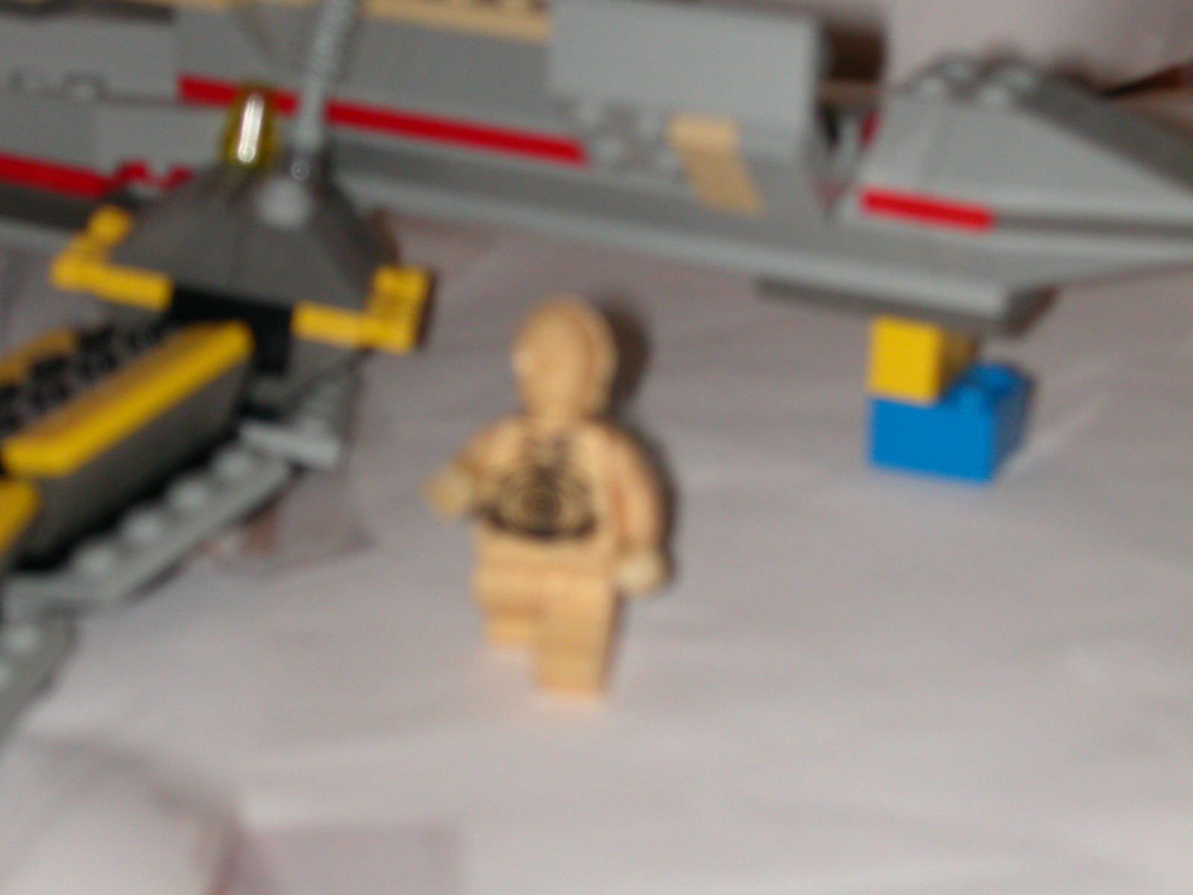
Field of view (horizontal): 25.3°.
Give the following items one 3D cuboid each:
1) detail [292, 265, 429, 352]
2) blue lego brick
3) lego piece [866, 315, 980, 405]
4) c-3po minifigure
[{"bbox_3d":[-0.031,-0.018,0.348,0.016,0.006,0.019,8,18,2],"label":"detail"},{"bbox_3d":[0.046,-0.004,0.342,0.016,0.011,0.016,8,19,22],"label":"blue lego brick"},{"bbox_3d":[0.042,-0.014,0.341,0.008,0.011,0.016,8,19,22],"label":"lego piece"},{"bbox_3d":[-0.005,0.005,0.275,0.025,0.041,0.016,7,19,14],"label":"c-3po minifigure"}]

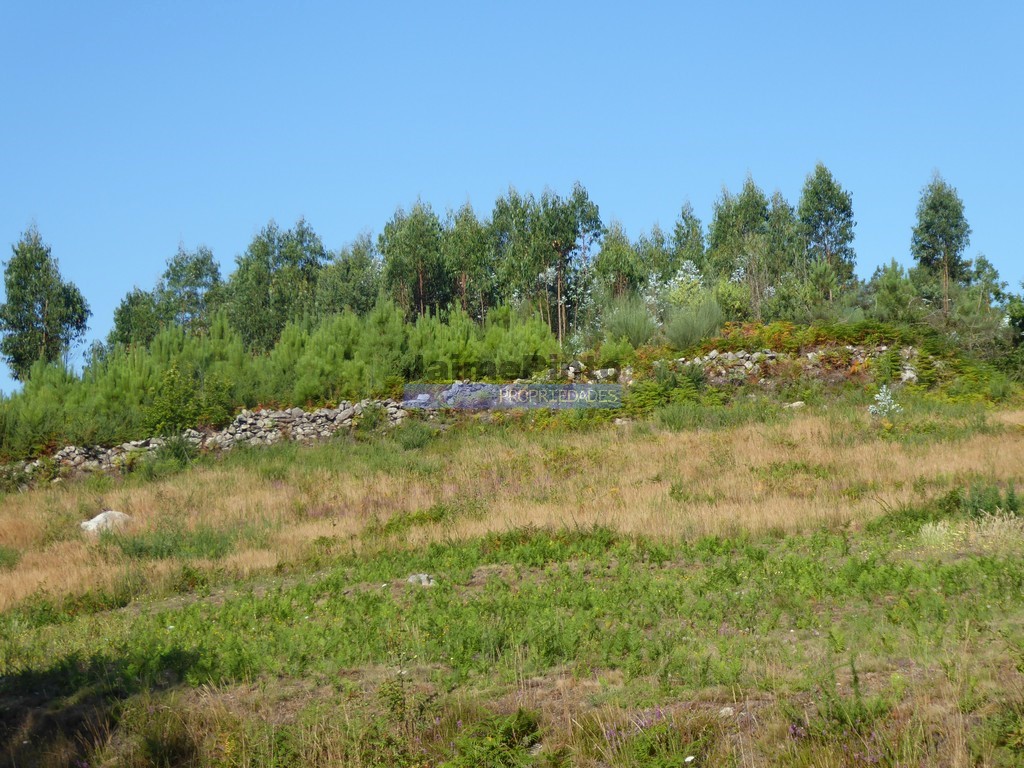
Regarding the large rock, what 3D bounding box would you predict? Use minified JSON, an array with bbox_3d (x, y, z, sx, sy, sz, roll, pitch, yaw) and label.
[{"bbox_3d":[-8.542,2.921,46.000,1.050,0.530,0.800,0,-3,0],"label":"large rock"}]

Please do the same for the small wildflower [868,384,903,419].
[{"bbox_3d":[10.238,0.507,60.000,0.920,1.000,0.850,0,-3,0],"label":"small wildflower"}]

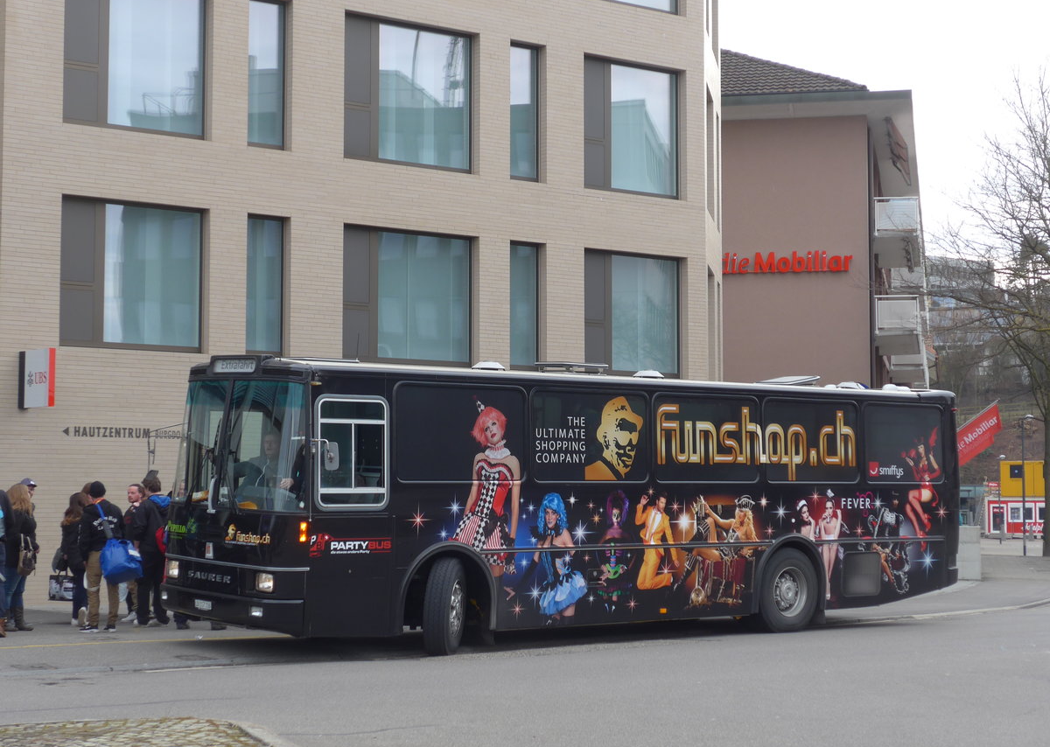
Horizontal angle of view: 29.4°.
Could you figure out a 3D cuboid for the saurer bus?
[{"bbox_3d":[0.926,1.585,24.422,11.350,3.120,2.400,3,-2,-42],"label":"saurer bus"}]

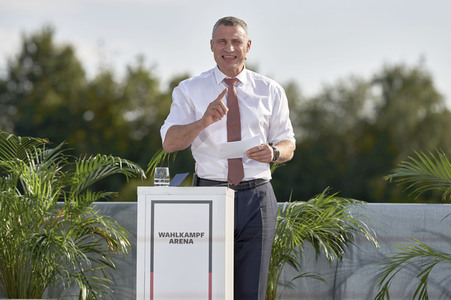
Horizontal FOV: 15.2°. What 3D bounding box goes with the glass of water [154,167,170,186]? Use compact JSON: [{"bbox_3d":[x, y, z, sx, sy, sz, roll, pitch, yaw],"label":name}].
[{"bbox_3d":[-0.278,0.124,7.450,0.068,0.093,0.068,0,-5,0],"label":"glass of water"}]

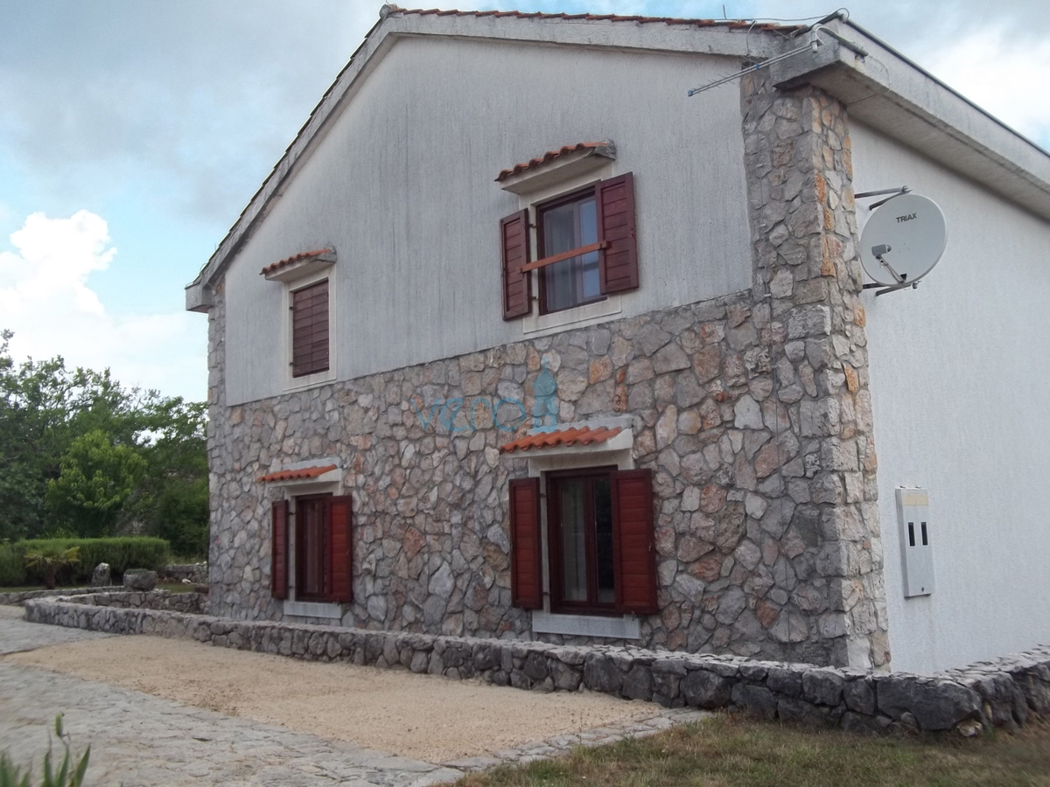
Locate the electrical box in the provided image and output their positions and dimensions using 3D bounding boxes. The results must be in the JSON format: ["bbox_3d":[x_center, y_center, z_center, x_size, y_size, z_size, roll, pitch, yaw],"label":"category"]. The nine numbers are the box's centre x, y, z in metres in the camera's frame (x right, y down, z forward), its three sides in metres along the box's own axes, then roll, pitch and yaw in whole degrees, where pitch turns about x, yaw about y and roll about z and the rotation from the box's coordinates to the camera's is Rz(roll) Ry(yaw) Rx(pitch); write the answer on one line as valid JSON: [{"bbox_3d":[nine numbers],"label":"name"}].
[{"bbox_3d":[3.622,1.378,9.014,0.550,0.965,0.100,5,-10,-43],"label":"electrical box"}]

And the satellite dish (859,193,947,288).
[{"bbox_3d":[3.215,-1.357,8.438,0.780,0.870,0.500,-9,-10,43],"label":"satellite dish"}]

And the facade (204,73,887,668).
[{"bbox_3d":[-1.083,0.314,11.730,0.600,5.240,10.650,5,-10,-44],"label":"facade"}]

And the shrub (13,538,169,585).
[{"bbox_3d":[-10.899,4.252,24.500,3.500,1.150,1.100,-2,-7,0],"label":"shrub"}]

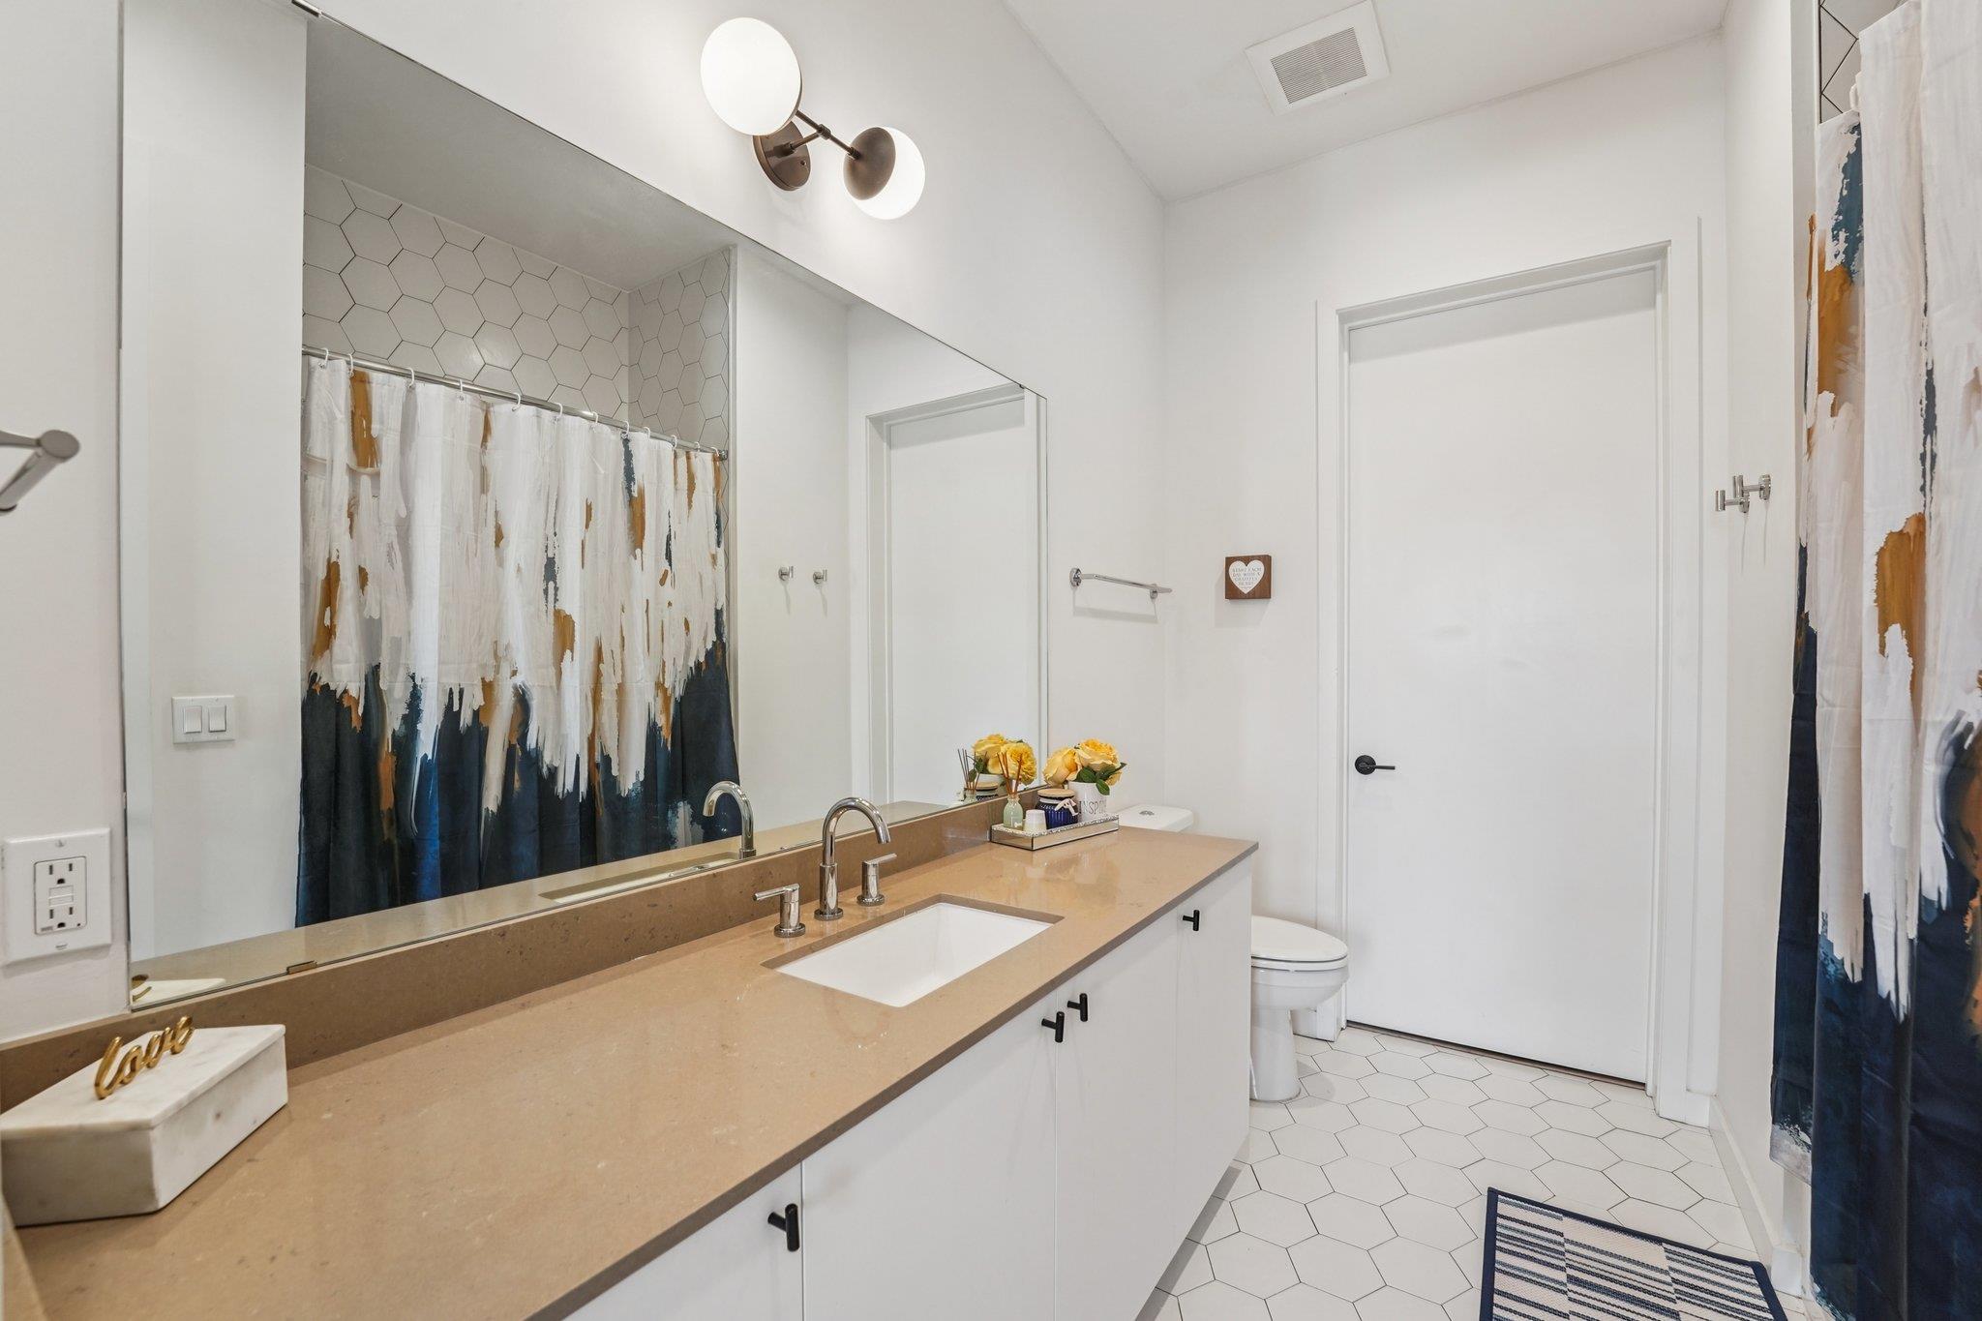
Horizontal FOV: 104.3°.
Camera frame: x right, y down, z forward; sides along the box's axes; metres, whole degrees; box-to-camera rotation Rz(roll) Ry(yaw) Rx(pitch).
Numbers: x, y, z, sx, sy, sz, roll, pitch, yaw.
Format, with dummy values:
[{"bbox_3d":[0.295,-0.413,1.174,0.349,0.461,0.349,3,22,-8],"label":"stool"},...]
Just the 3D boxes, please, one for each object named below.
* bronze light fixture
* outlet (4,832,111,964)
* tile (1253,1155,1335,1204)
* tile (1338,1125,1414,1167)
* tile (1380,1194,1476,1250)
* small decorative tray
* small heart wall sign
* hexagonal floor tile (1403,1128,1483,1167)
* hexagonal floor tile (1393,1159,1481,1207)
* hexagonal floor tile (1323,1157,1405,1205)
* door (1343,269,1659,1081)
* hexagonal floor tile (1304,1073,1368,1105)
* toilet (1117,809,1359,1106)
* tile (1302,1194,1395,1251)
[{"bbox_3d":[-0.314,-0.917,1.349,0.210,0.150,0.450,0,0,36],"label":"bronze light fixture"},{"bbox_3d":[-0.882,0.222,0.729,0.008,0.114,0.068,0,0,36],"label":"outlet"},{"bbox_3d":[0.755,1.303,1.931,0.200,0.010,0.174,0,0,35],"label":"tile"},{"bbox_3d":[1.028,1.304,2.063,0.200,0.010,0.174,0,0,35],"label":"tile"},{"bbox_3d":[1.009,1.301,1.776,0.200,0.010,0.174,0,0,35],"label":"tile"},{"bbox_3d":[0.165,0.423,1.925,0.314,0.035,0.142,0,0,-43],"label":"small decorative tray"},{"bbox_3d":[0.935,-0.303,2.807,0.150,0.153,0.040,0,0,30],"label":"small heart wall sign"},{"bbox_3d":[1.223,1.325,2.090,0.198,0.010,0.172,0,0,30],"label":"hexagonal floor tile"},{"bbox_3d":[1.107,1.302,1.916,0.200,0.010,0.174,0,0,35],"label":"hexagonal floor tile"},{"bbox_3d":[0.947,1.325,1.957,0.198,0.010,0.172,0,0,30],"label":"hexagonal floor tile"},{"bbox_3d":[1.638,0.042,2.546,0.820,2.440,0.042,0,0,33],"label":"door"},{"bbox_3d":[1.059,1.325,2.377,0.198,0.010,0.172,0,0,30],"label":"hexagonal floor tile"},{"bbox_3d":[0.766,0.918,2.515,0.720,0.770,0.390,0,0,35],"label":"toilet"},{"bbox_3d":[0.832,1.301,1.783,0.200,0.010,0.174,0,0,35],"label":"tile"}]

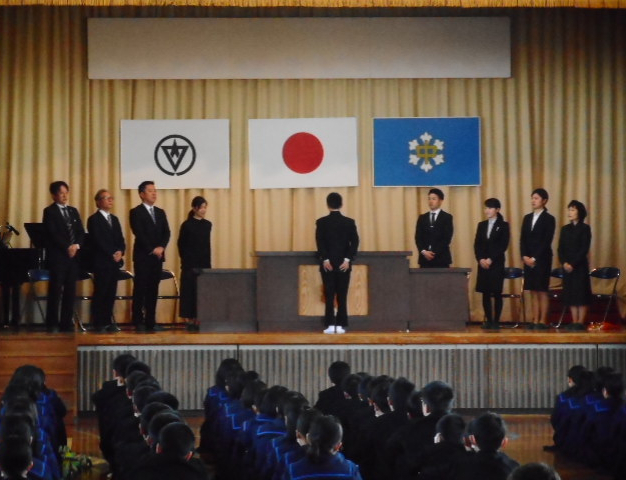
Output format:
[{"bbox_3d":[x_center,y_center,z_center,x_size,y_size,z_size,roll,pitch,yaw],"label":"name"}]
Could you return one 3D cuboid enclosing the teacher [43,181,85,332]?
[{"bbox_3d":[-2.949,0.200,33.500,0.480,1.792,0.340,0,0,-30],"label":"teacher"}]

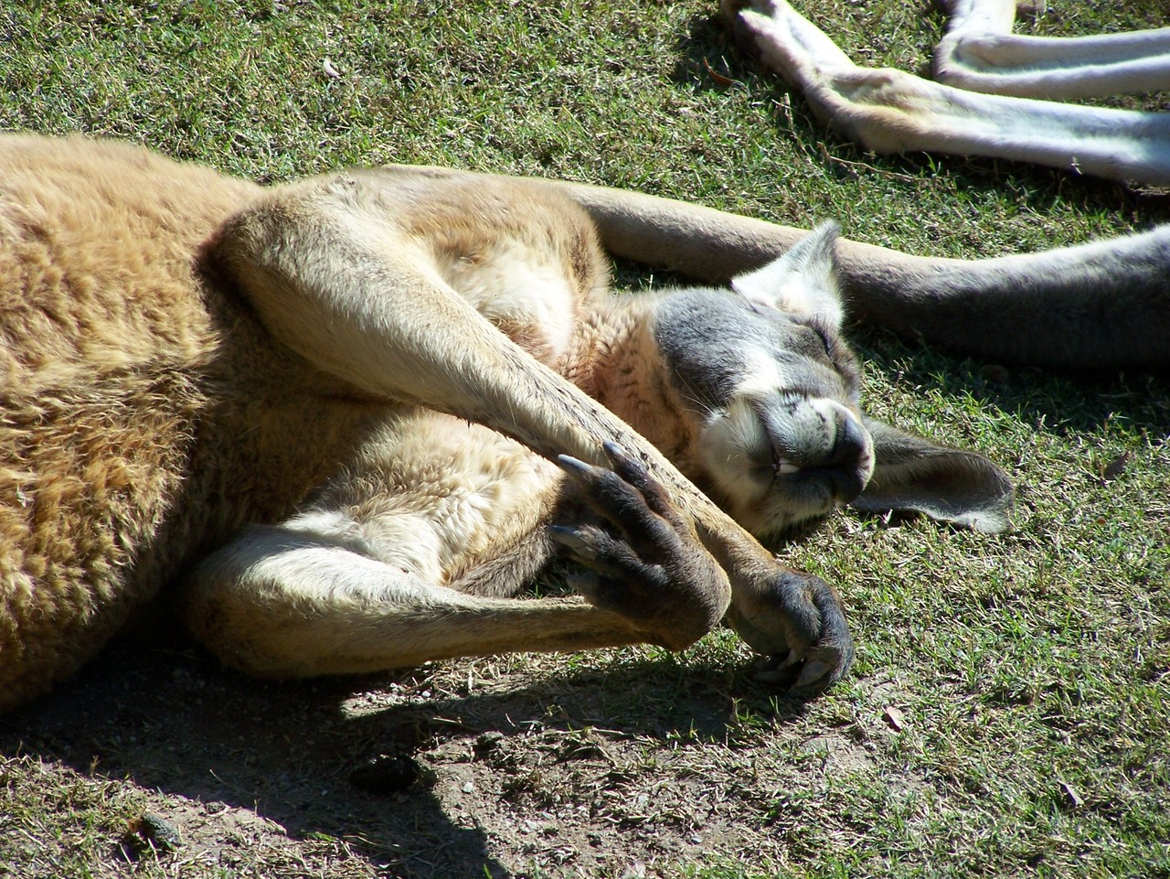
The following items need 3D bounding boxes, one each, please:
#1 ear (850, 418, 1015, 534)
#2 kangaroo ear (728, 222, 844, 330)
[{"bbox_3d":[0.189,0.018,7.120,0.108,0.052,0.035,16,14,-15],"label":"ear"},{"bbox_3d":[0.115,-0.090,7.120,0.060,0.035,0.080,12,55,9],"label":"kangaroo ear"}]

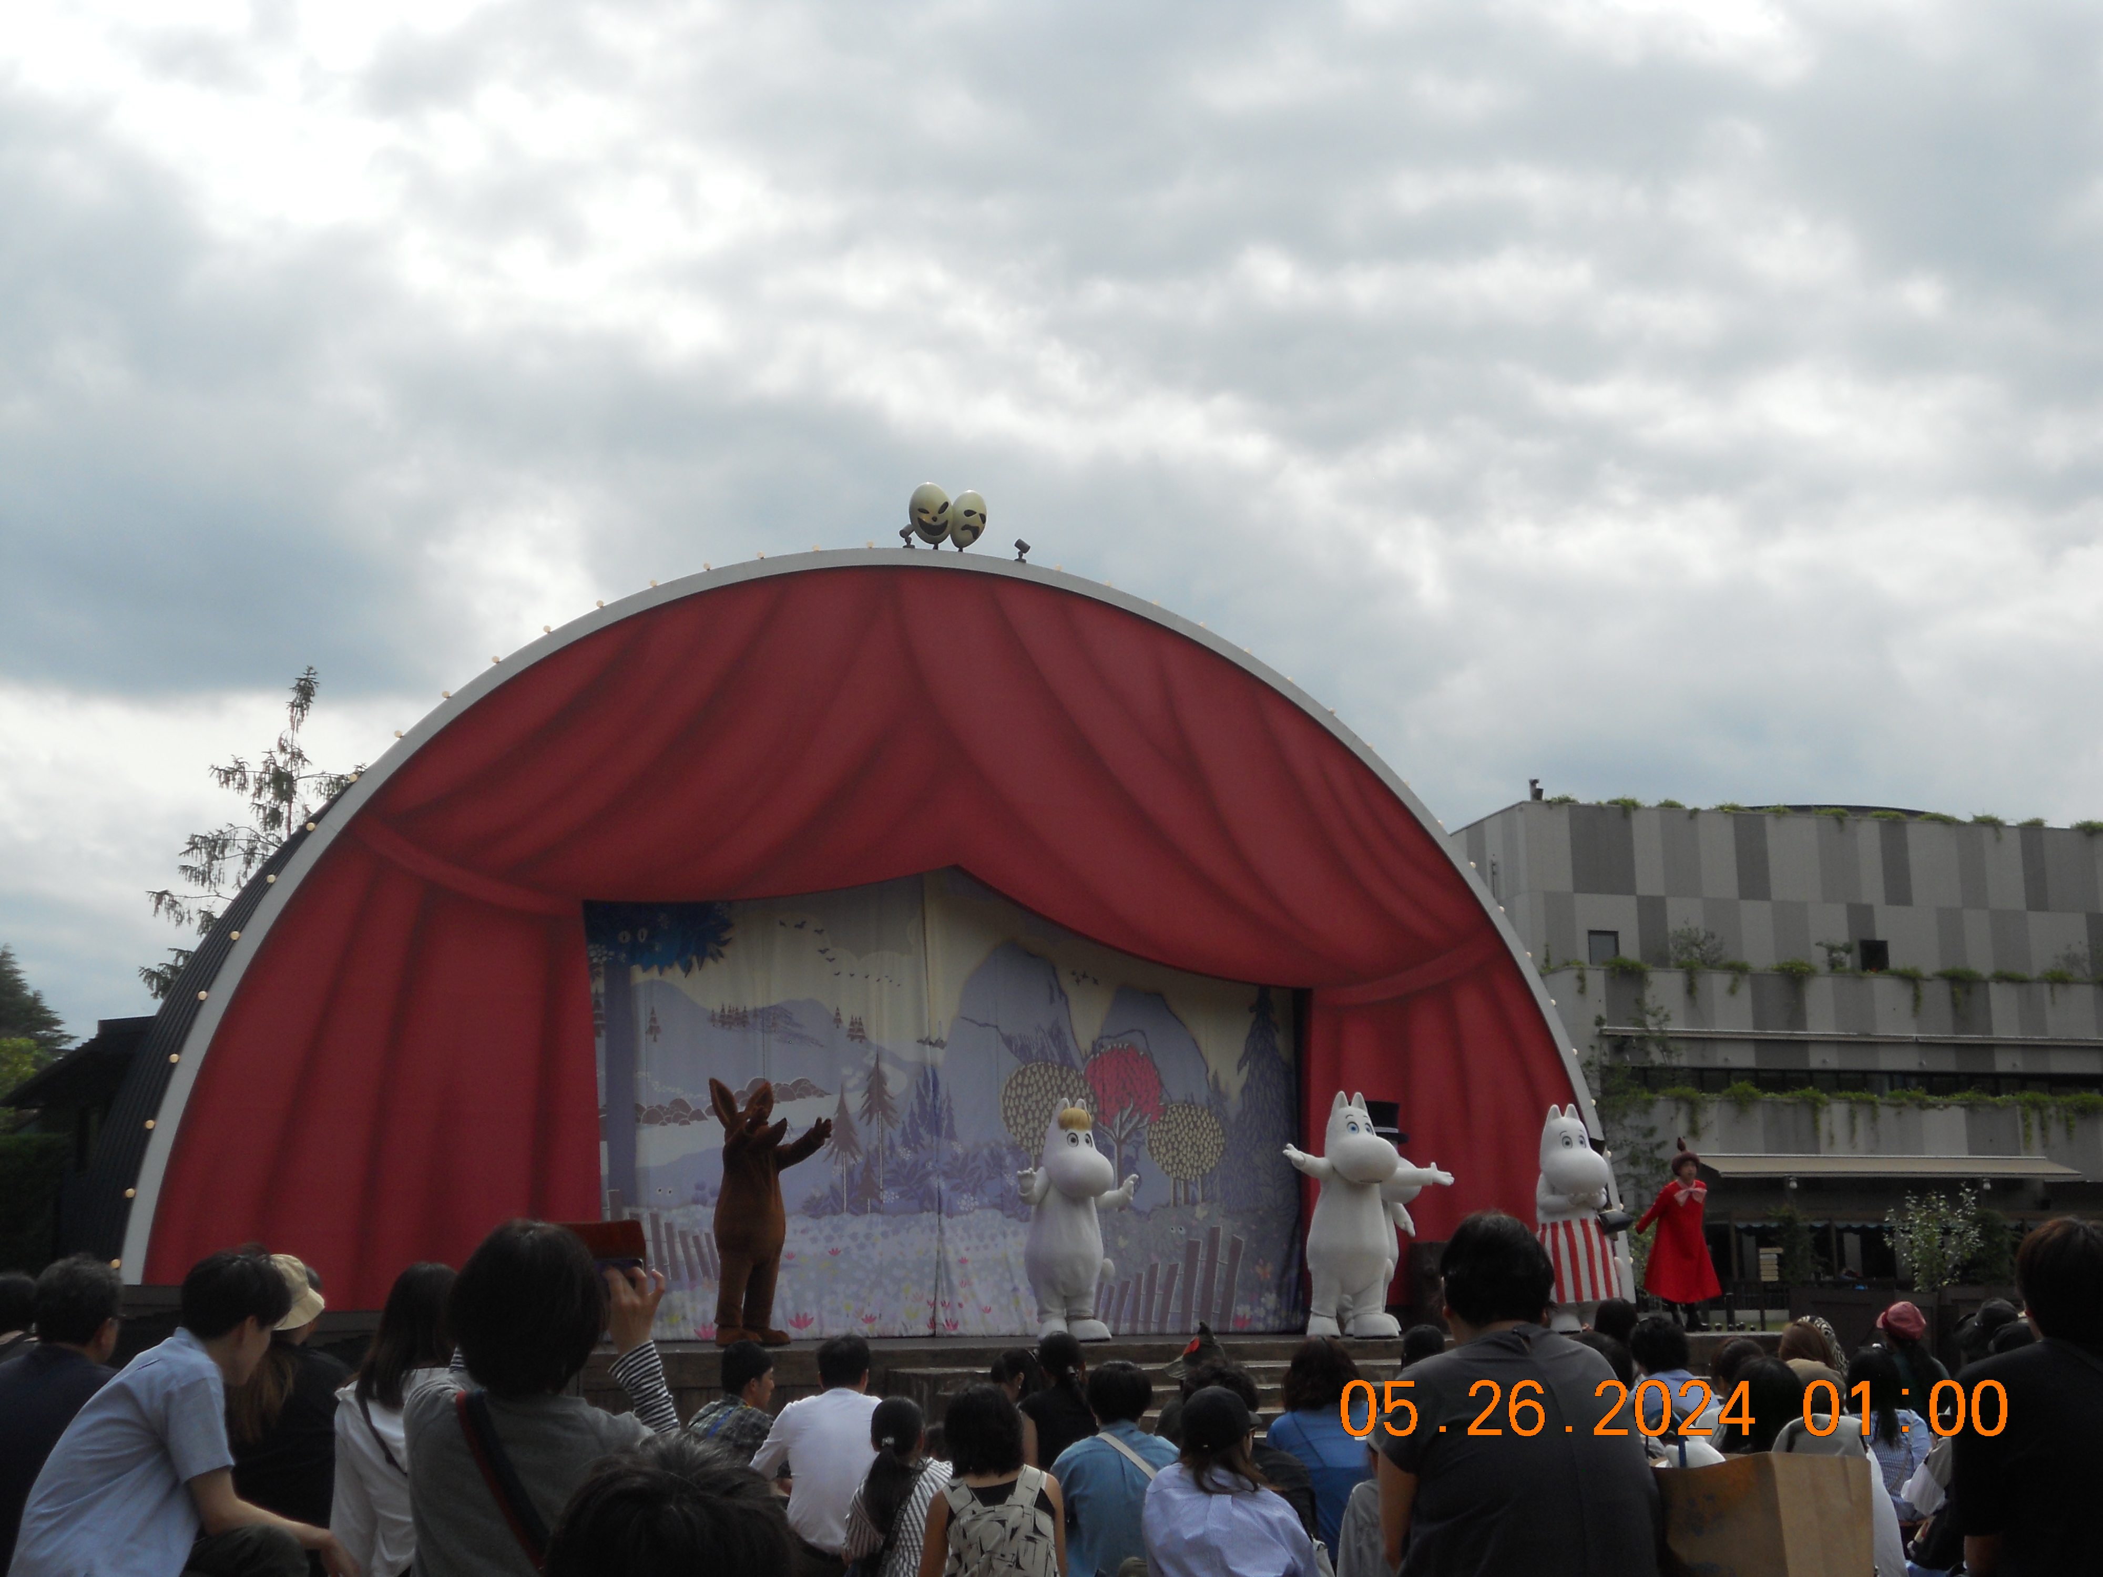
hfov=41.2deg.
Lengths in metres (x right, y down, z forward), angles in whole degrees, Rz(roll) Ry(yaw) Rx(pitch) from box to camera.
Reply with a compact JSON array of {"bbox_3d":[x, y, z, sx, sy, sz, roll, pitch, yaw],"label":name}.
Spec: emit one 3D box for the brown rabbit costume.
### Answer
[{"bbox_3d":[-2.122,3.149,20.800,0.800,1.971,0.780,9,-14,-44],"label":"brown rabbit costume"}]

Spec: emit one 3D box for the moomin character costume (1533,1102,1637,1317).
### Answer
[{"bbox_3d":[4.342,3.531,22.900,0.800,1.857,0.780,3,-10,-18],"label":"moomin character costume"}]

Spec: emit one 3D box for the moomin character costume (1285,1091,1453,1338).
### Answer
[{"bbox_3d":[2.462,3.375,22.100,1.380,1.933,0.800,3,-10,-20],"label":"moomin character costume"}]

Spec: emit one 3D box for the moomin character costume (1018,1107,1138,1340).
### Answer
[{"bbox_3d":[0.184,3.337,21.600,0.920,1.851,0.780,3,-11,-22],"label":"moomin character costume"}]

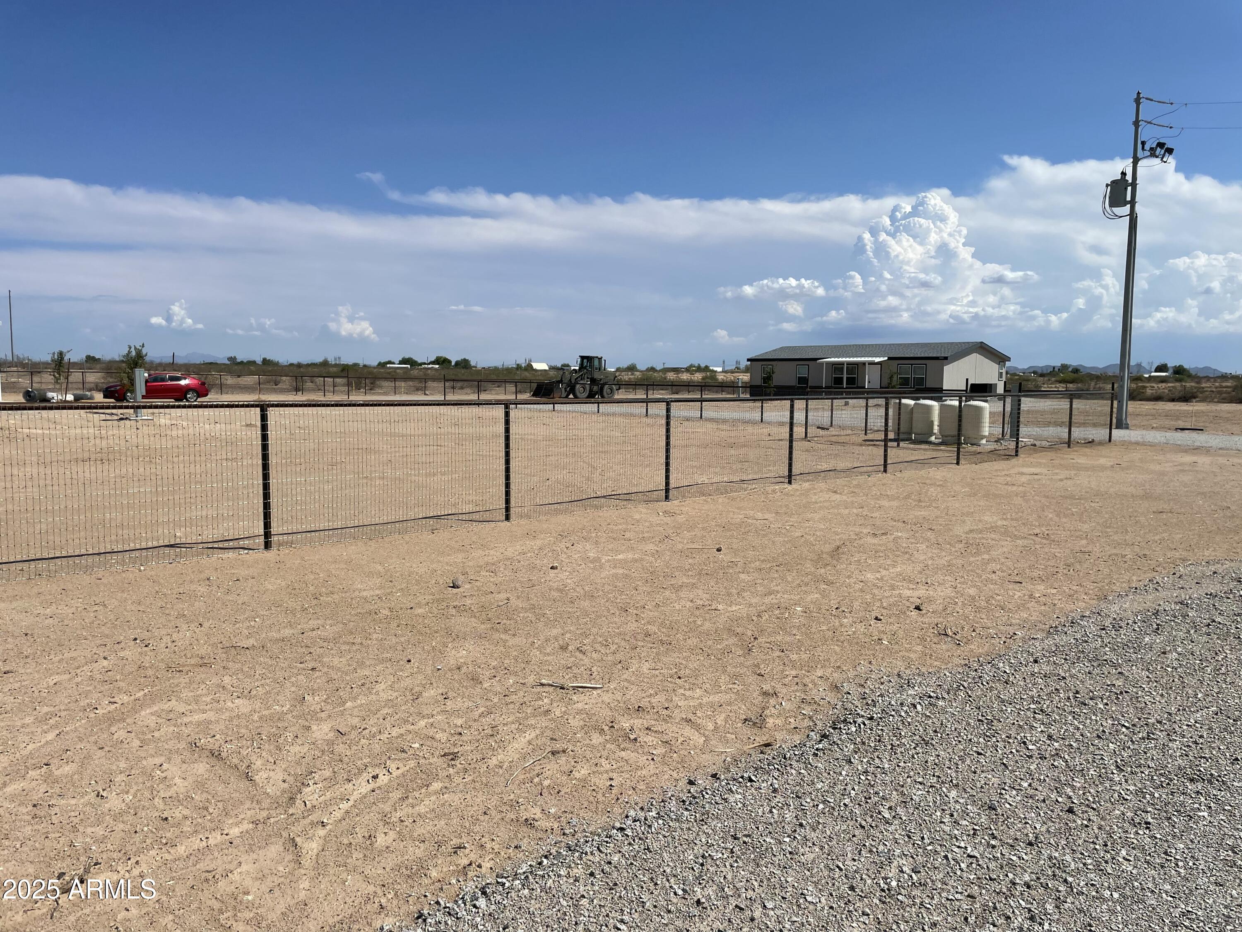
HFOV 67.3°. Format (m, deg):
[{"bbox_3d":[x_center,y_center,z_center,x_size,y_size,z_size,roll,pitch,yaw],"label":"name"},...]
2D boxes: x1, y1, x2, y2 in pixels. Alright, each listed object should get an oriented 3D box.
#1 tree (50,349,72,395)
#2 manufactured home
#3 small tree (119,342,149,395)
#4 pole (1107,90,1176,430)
[{"bbox_3d":[-26.500,-4.272,44.077,1.000,2.440,1.000,0,6,0],"label":"tree"},{"bbox_3d":[19.444,-7.373,72.229,8.760,3.970,17.770,-5,8,-41],"label":"manufactured home"},{"bbox_3d":[-18.130,-3.231,34.669,1.100,2.600,1.100,0,6,0],"label":"small tree"},{"bbox_3d":[18.257,-7.166,33.008,2.400,11.720,0.900,0,6,0],"label":"pole"}]

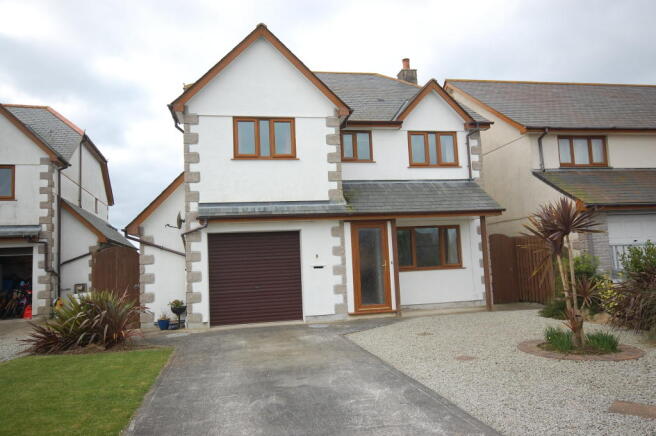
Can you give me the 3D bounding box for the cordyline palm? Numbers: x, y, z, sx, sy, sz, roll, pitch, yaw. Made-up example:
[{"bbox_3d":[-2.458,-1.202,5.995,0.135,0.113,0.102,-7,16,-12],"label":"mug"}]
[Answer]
[{"bbox_3d":[3.426,0.816,6.720,1.130,2.120,1.130,-6,-7,27],"label":"cordyline palm"}]

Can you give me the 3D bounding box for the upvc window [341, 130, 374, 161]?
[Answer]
[{"bbox_3d":[0.779,-1.957,12.352,0.895,0.848,0.100,-1,-6,-11],"label":"upvc window"}]

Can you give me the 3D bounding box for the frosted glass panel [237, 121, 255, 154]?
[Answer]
[{"bbox_3d":[-1.937,-1.901,10.823,0.422,0.813,0.040,-1,-6,-11],"label":"frosted glass panel"}]

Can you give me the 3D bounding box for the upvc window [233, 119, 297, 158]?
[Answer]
[{"bbox_3d":[-1.501,-1.919,10.909,1.478,1.011,0.100,-1,-6,-11],"label":"upvc window"}]

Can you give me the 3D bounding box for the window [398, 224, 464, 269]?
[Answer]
[{"bbox_3d":[2.734,0.817,12.404,1.937,1.176,0.100,-1,-6,-11],"label":"window"}]

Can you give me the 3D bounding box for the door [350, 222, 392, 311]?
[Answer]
[{"bbox_3d":[1.068,1.182,11.111,0.936,2.170,0.100,-1,-6,-11],"label":"door"}]

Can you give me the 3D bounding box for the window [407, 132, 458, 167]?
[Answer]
[{"bbox_3d":[2.969,-1.937,12.767,1.455,0.969,0.100,-1,-6,-11],"label":"window"}]

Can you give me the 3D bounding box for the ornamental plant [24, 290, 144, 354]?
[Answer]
[{"bbox_3d":[-4.475,1.873,8.496,2.150,1.080,1.550,1,-7,-28],"label":"ornamental plant"}]

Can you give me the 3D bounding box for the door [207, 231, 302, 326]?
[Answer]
[{"bbox_3d":[-1.658,1.393,10.547,2.118,2.106,0.100,-1,-6,-11],"label":"door"}]

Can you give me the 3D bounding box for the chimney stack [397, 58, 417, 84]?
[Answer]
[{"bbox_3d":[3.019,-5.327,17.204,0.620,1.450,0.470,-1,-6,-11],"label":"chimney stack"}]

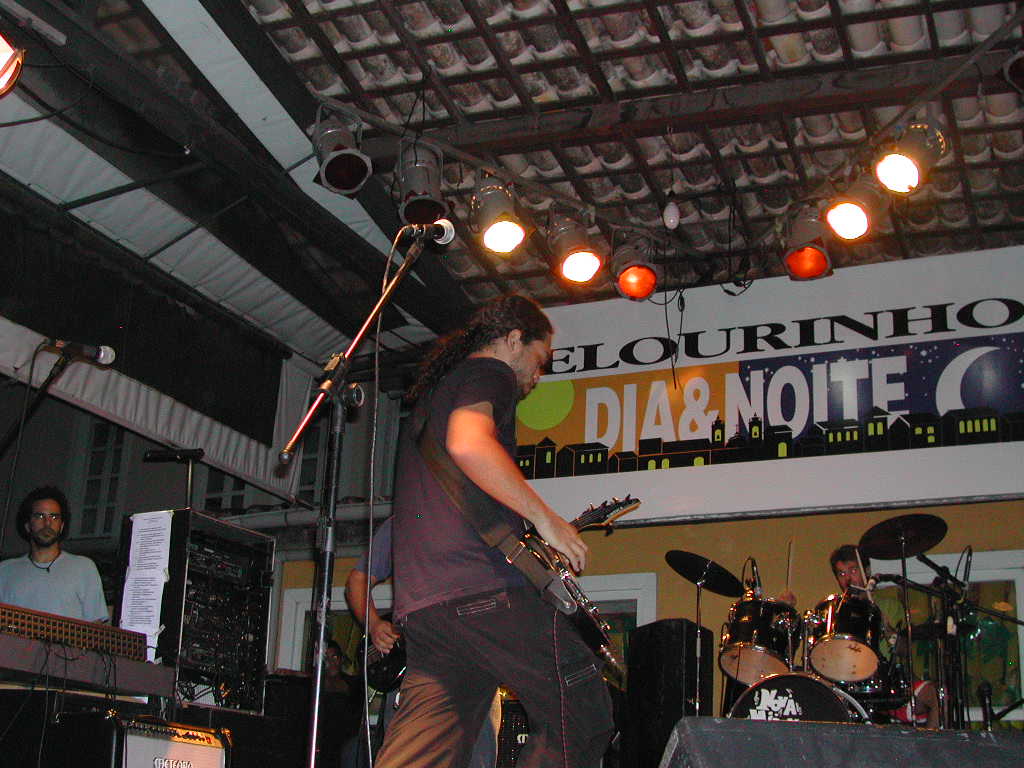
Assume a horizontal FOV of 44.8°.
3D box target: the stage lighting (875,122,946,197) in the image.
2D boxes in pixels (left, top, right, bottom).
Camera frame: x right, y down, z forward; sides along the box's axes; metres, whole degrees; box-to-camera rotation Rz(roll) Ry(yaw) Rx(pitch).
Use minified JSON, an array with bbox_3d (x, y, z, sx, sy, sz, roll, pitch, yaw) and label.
[{"bbox_3d":[1.797,-1.026,5.604,0.255,0.255,0.370,-11,27,45],"label":"stage lighting"}]

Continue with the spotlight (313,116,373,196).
[{"bbox_3d":[-0.779,-1.056,5.671,0.255,0.370,0.255,7,-53,-23],"label":"spotlight"}]

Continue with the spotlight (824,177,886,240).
[{"bbox_3d":[1.665,-0.859,5.961,0.255,0.255,0.370,-10,28,40],"label":"spotlight"}]

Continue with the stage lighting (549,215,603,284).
[{"bbox_3d":[0.330,-0.706,6.472,0.255,0.370,0.255,5,-50,-15],"label":"stage lighting"}]

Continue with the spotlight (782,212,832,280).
[{"bbox_3d":[1.472,-0.717,6.212,0.255,0.370,0.255,-1,-44,11],"label":"spotlight"}]

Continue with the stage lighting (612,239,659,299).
[{"bbox_3d":[0.659,-0.632,6.737,0.255,0.370,0.255,2,-56,-4],"label":"stage lighting"}]

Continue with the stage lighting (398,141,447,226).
[{"bbox_3d":[-0.419,-0.935,5.887,0.255,0.370,0.255,4,-33,-13],"label":"stage lighting"}]

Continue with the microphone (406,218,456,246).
[{"bbox_3d":[-0.165,-0.303,2.471,0.052,0.052,0.165,-5,4,25],"label":"microphone"}]

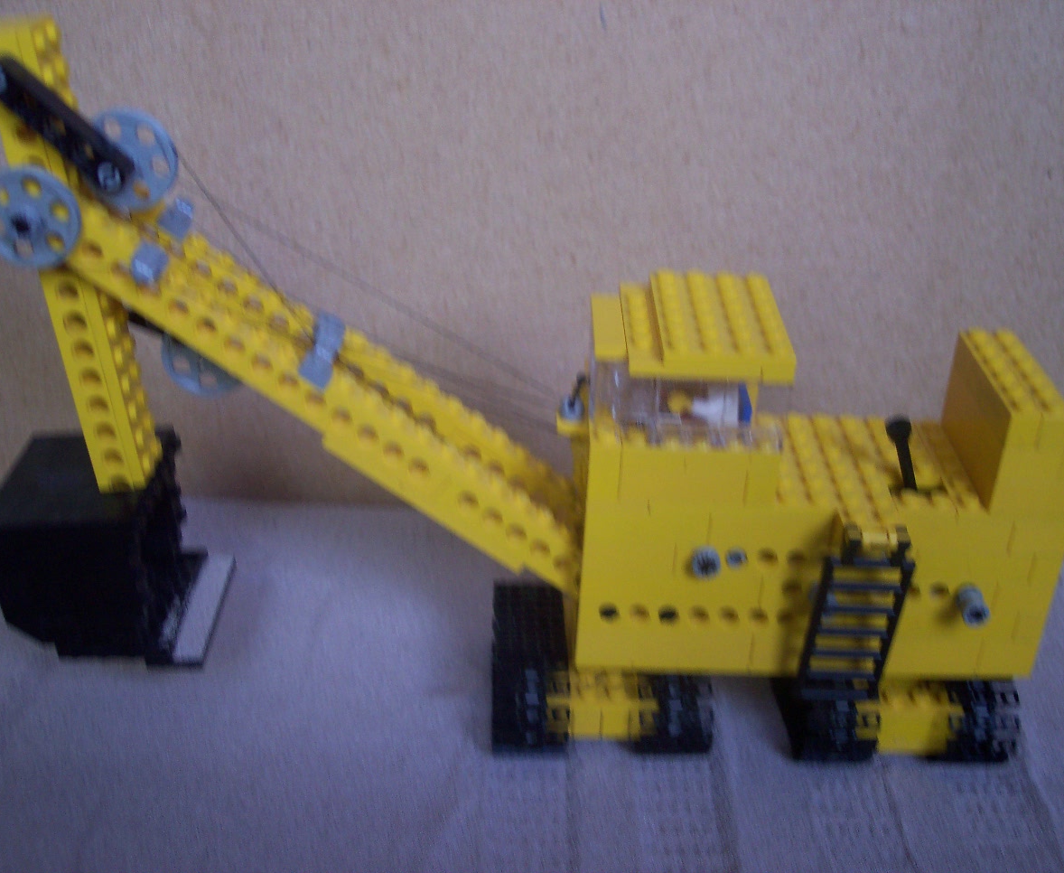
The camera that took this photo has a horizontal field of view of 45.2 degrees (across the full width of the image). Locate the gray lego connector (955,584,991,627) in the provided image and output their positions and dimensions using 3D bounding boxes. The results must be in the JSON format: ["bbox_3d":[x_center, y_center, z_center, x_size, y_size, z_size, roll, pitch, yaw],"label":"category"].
[{"bbox_3d":[0.116,0.044,0.335,0.007,0.007,0.009,1,31,0],"label":"gray lego connector"}]

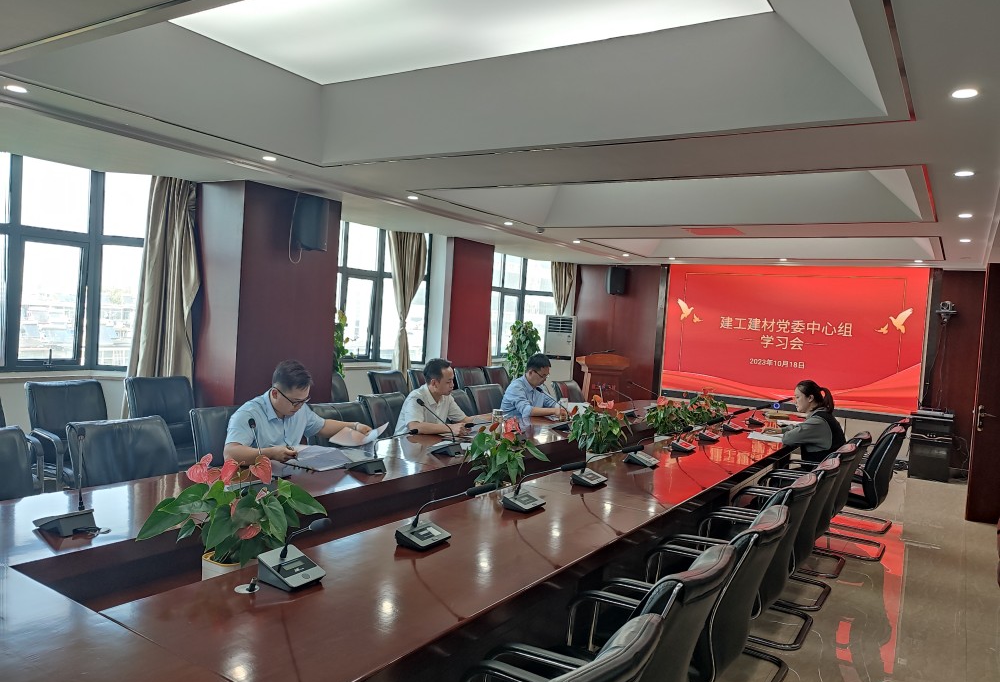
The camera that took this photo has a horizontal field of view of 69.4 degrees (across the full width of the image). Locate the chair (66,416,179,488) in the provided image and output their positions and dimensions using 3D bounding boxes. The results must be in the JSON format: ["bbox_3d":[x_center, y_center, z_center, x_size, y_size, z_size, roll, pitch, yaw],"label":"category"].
[{"bbox_3d":[-1.781,0.888,3.598,0.620,0.950,0.550,5,2,33],"label":"chair"}]

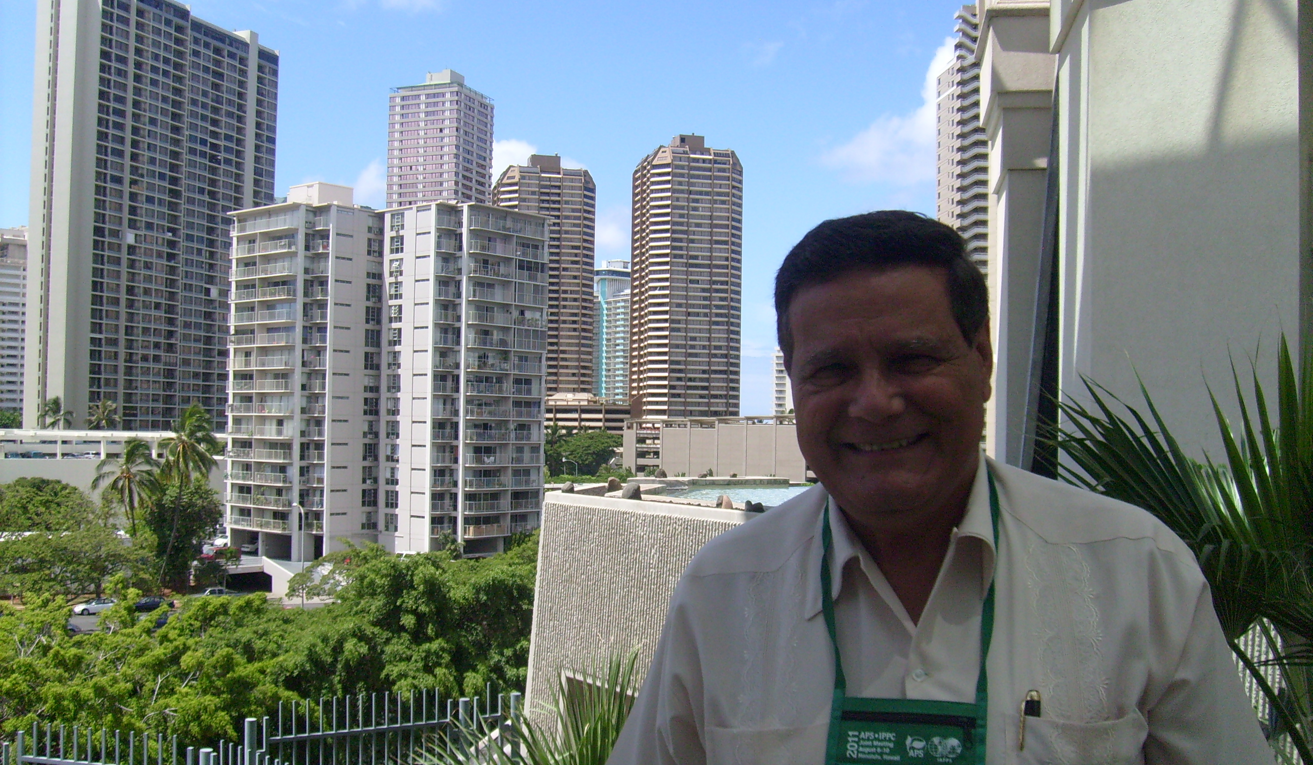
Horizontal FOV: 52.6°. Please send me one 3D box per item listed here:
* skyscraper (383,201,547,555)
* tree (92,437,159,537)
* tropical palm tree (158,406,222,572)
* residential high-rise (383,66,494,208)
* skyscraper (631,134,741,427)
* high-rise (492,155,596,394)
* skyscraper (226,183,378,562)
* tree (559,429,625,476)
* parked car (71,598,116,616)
[{"bbox_3d":[-23.087,0.613,155.772,13.300,40.800,14.700,-1,-3,40],"label":"skyscraper"},{"bbox_3d":[-54.791,12.912,136.527,6.200,15.100,6.200,2,-3,-22],"label":"tree"},{"bbox_3d":[-48.255,11.421,136.597,6.300,18.300,6.300,2,-3,-19],"label":"tropical palm tree"},{"bbox_3d":[-67.405,-31.530,407.413,24.200,127.700,22.200,0,-3,21],"label":"residential high-rise"},{"bbox_3d":[9.754,-23.645,444.052,31.600,117.700,33.000,2,-3,-15],"label":"skyscraper"},{"bbox_3d":[-42.566,-23.038,481.256,33.000,118.000,33.000,2,-3,-15],"label":"high-rise"},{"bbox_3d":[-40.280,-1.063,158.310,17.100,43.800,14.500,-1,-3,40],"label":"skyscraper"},{"bbox_3d":[-16.040,20.339,319.405,16.300,18.100,16.000,1,-3,-3],"label":"tree"},{"bbox_3d":[-47.568,19.169,113.738,4.500,1.450,1.770,2,-3,-23],"label":"parked car"}]

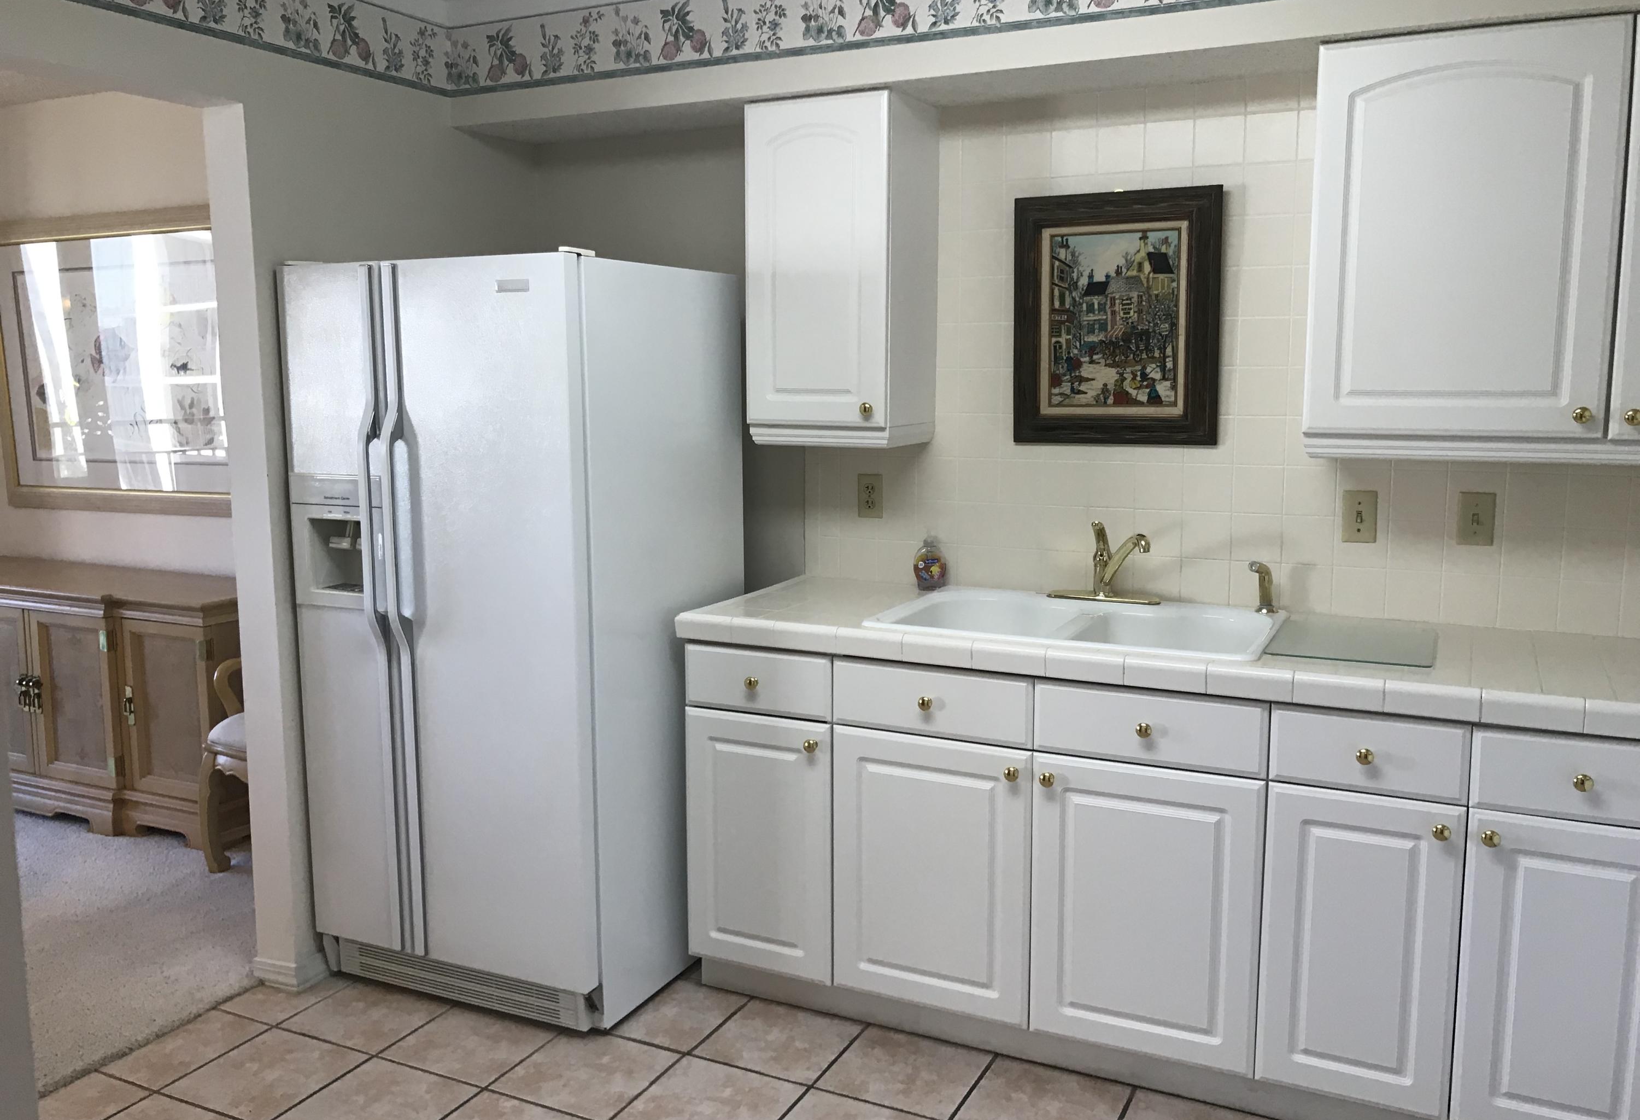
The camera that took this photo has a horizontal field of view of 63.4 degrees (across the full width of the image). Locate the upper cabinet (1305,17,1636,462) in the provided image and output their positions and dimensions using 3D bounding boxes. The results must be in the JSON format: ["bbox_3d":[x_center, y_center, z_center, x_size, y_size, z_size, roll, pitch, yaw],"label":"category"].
[{"bbox_3d":[1.290,-0.612,2.676,0.527,0.805,0.313,4,9,26],"label":"upper cabinet"}]

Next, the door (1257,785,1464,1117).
[{"bbox_3d":[1.010,0.727,2.490,0.340,0.603,0.025,4,9,26],"label":"door"}]

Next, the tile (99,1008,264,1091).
[{"bbox_3d":[-1.423,1.103,2.985,0.193,0.010,0.300,4,9,26],"label":"tile"}]

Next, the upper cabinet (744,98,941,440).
[{"bbox_3d":[0.055,-0.690,3.254,0.372,0.804,0.321,4,9,26],"label":"upper cabinet"}]

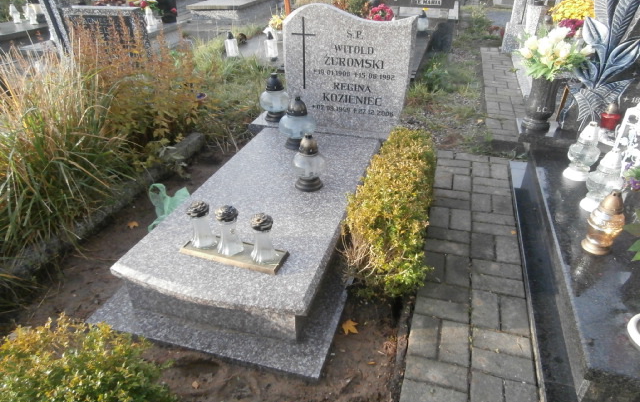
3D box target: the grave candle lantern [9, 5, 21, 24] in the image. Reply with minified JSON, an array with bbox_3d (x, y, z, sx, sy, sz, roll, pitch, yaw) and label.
[{"bbox_3d":[-4.386,-2.695,6.381,0.115,0.235,0.110,8,31,15],"label":"grave candle lantern"}]

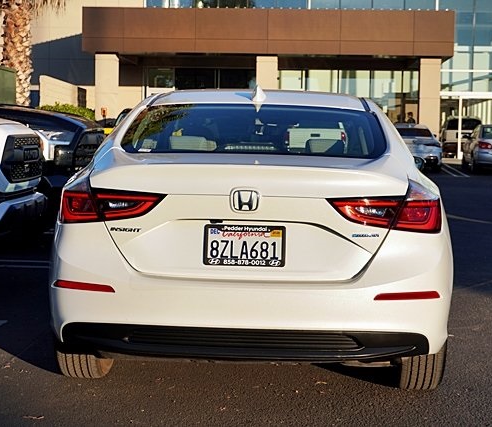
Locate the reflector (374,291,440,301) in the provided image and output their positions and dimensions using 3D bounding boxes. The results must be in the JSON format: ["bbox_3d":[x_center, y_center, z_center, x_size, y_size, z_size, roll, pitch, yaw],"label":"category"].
[{"bbox_3d":[0.622,0.314,3.888,0.290,0.034,0.045,-1,5,-22],"label":"reflector"}]

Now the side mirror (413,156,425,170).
[{"bbox_3d":[1.075,-0.303,6.628,0.210,0.150,0.150,1,5,3],"label":"side mirror"}]

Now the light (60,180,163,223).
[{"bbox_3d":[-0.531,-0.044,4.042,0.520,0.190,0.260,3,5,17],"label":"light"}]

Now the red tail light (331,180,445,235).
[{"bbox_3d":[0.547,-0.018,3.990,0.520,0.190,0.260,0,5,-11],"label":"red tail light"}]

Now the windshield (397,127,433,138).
[{"bbox_3d":[5.066,-2.420,30.797,1.300,0.330,0.650,2,5,7],"label":"windshield"}]

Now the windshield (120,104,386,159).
[{"bbox_3d":[0.052,-0.404,4.763,1.200,0.280,0.820,1,5,3],"label":"windshield"}]

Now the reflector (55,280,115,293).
[{"bbox_3d":[-0.632,0.284,3.947,0.290,0.034,0.045,4,5,28],"label":"reflector"}]

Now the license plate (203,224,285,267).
[{"bbox_3d":[-0.005,0.122,3.823,0.311,0.160,0.020,1,5,3],"label":"license plate"}]

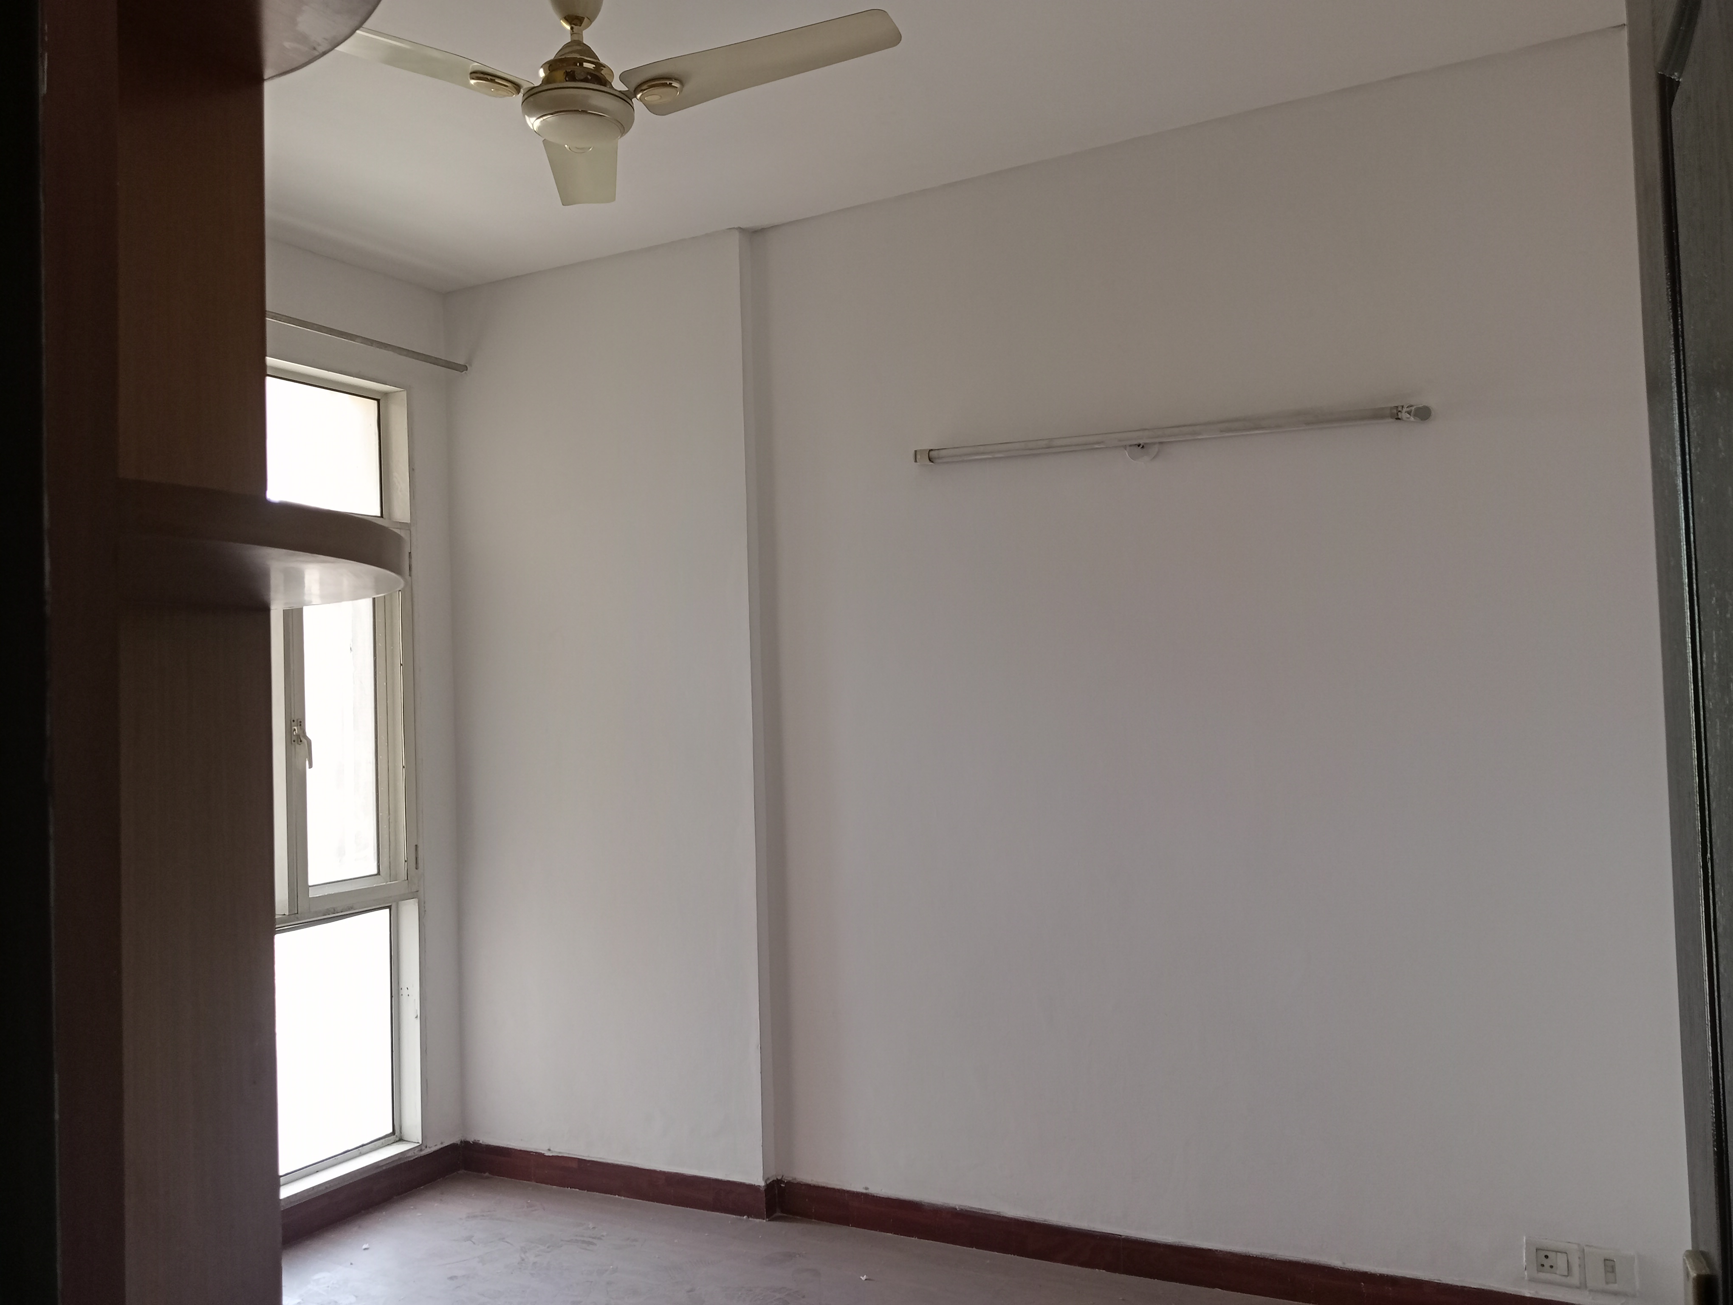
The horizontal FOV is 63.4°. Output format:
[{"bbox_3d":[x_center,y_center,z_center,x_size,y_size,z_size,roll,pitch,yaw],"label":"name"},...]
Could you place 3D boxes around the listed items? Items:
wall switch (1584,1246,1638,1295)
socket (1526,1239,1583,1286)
[{"bbox_3d":[1.577,1.311,2.974,0.099,0.087,0.015,-3,-3,29],"label":"wall switch"},{"bbox_3d":[1.483,1.317,3.025,0.112,0.087,0.015,-3,-3,29],"label":"socket"}]

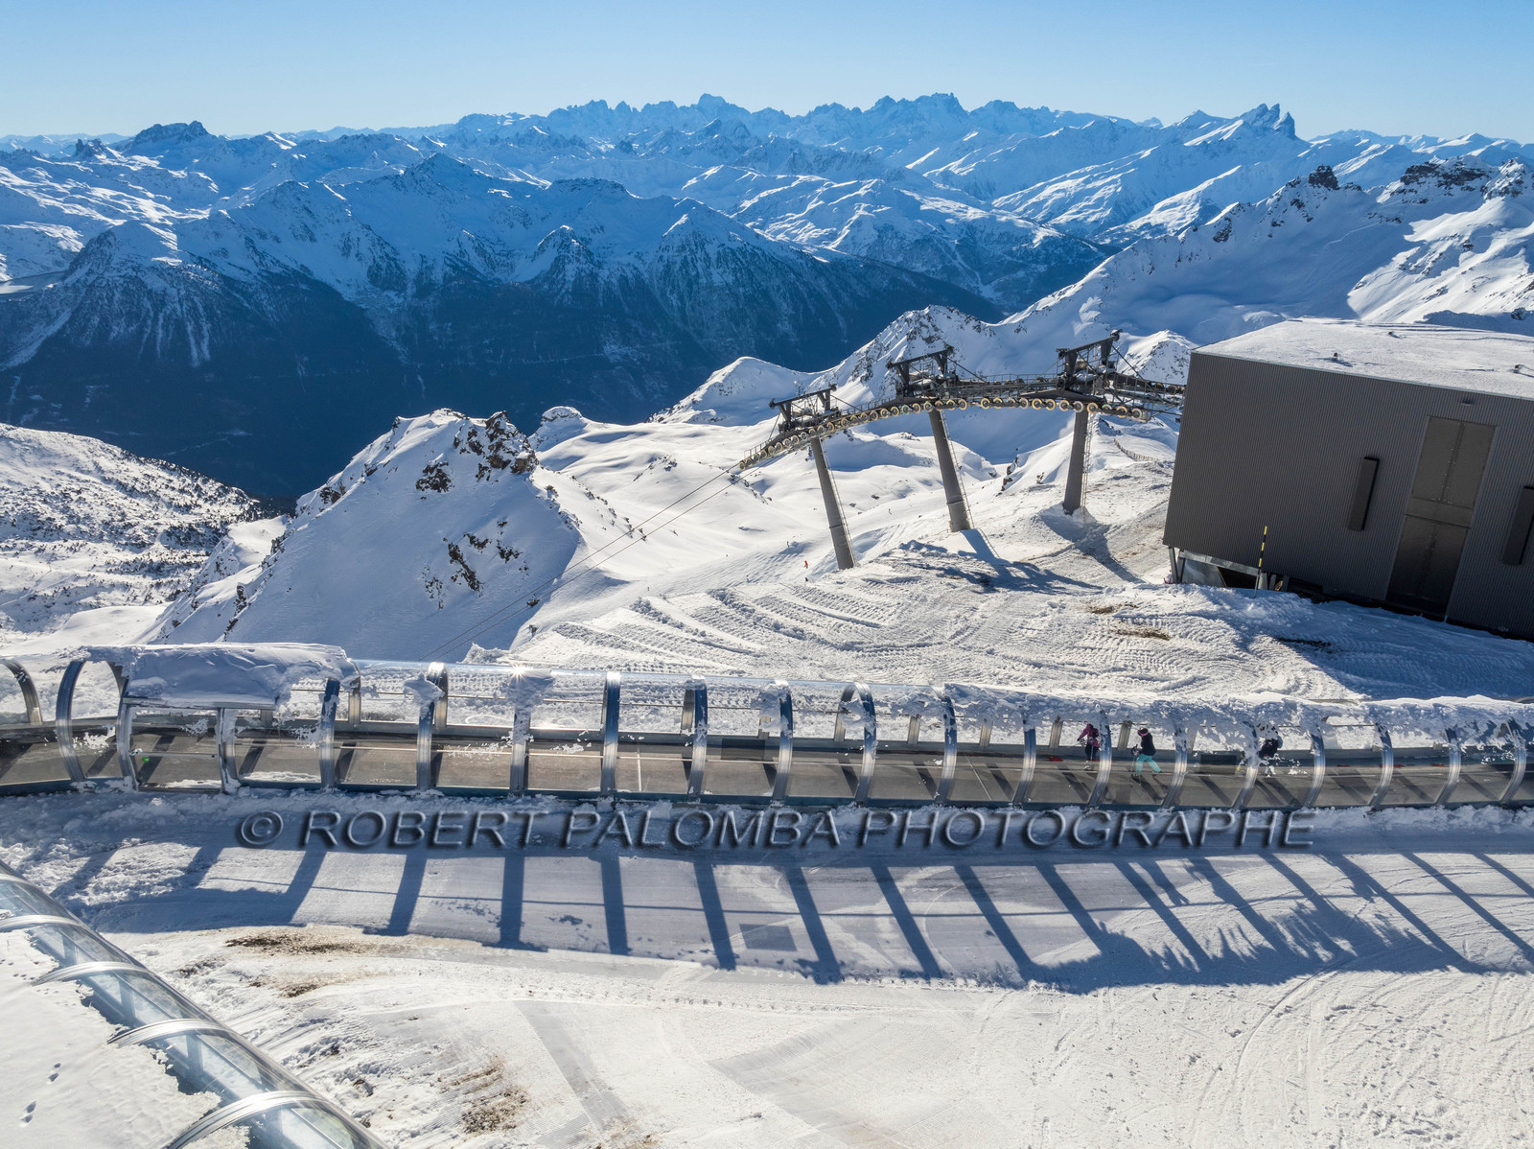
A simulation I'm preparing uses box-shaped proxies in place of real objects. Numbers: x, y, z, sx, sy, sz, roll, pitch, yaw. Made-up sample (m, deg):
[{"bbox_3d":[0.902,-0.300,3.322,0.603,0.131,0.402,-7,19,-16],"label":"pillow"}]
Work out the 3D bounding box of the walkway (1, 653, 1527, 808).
[{"bbox_3d":[3.120,4.207,28.922,42.160,3.194,3.251,3,22,-11],"label":"walkway"}]

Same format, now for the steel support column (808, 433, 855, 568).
[{"bbox_3d":[3.756,-4.546,63.135,0.930,8.810,0.930,-22,13,-42],"label":"steel support column"}]

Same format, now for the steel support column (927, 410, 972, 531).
[{"bbox_3d":[9.592,-5.781,56.610,1.000,7.150,1.000,-22,13,-42],"label":"steel support column"}]

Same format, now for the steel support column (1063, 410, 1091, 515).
[{"bbox_3d":[14.963,-5.633,51.149,0.870,5.610,0.870,19,29,40],"label":"steel support column"}]

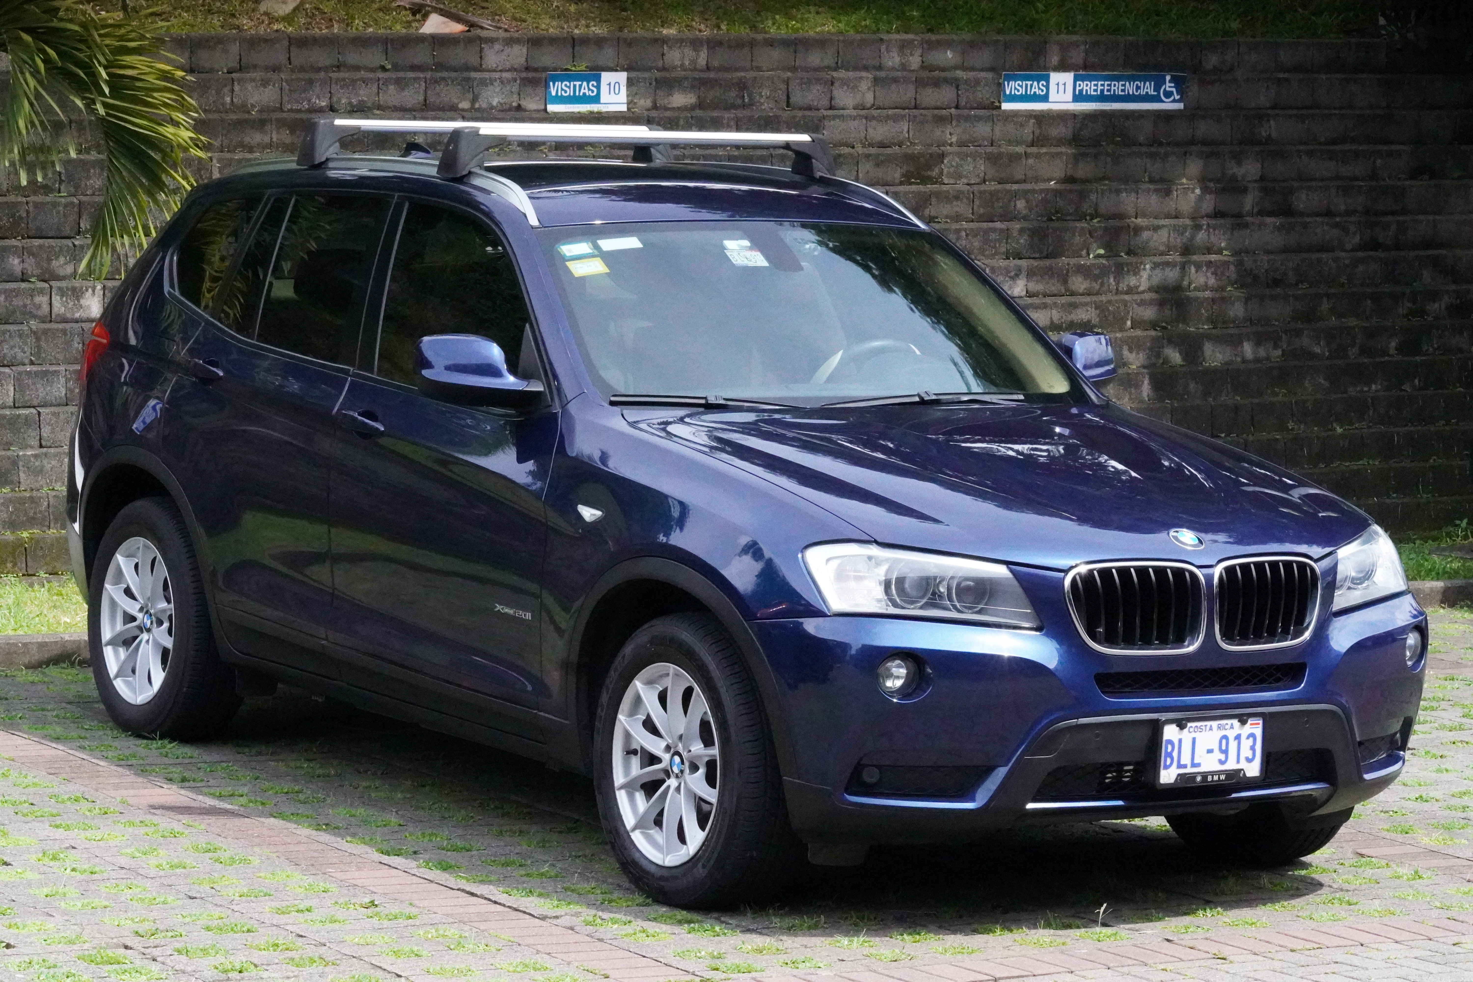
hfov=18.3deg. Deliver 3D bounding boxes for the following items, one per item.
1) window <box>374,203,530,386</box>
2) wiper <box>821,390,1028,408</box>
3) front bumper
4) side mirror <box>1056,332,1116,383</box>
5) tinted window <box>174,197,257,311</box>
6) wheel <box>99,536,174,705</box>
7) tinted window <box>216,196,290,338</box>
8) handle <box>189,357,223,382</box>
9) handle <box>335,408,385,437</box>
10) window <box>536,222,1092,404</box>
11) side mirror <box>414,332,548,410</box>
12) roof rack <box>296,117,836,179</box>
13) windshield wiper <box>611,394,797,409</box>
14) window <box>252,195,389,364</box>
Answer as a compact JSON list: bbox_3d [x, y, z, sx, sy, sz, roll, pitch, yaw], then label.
[{"bbox_3d":[-0.700,-0.486,11.726,0.050,0.487,0.902,22,-6,-33],"label":"window"},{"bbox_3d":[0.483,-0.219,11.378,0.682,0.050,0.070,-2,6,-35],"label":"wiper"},{"bbox_3d":[0.943,0.506,10.518,1.870,0.560,0.500,-1,6,-33],"label":"front bumper"},{"bbox_3d":[0.941,-0.356,12.284,0.210,0.155,0.175,-2,6,-33],"label":"side mirror"},{"bbox_3d":[-1.505,-0.686,13.083,0.035,0.332,0.408,21,-5,-30],"label":"tinted window"},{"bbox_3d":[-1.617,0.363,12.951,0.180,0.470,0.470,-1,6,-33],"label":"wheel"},{"bbox_3d":[-1.328,-0.627,12.714,0.030,0.407,0.271,22,-6,-33],"label":"tinted window"},{"bbox_3d":[-1.466,-0.332,12.624,0.050,0.048,0.195,-2,6,-33],"label":"handle"},{"bbox_3d":[-0.961,-0.170,11.790,0.055,0.050,0.225,-1,11,-33],"label":"handle"},{"bbox_3d":[0.206,-0.426,11.629,1.420,0.110,0.810,-1,42,-33],"label":"window"},{"bbox_3d":[-0.630,-0.293,11.223,0.260,0.185,0.180,-1,6,-33],"label":"side mirror"},{"bbox_3d":[-0.465,-0.945,12.694,1.240,0.143,0.930,-2,6,-33],"label":"roof rack"},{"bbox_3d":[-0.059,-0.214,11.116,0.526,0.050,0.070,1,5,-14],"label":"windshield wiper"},{"bbox_3d":[-1.100,-0.583,12.360,0.040,0.470,0.675,22,-6,-33],"label":"window"}]

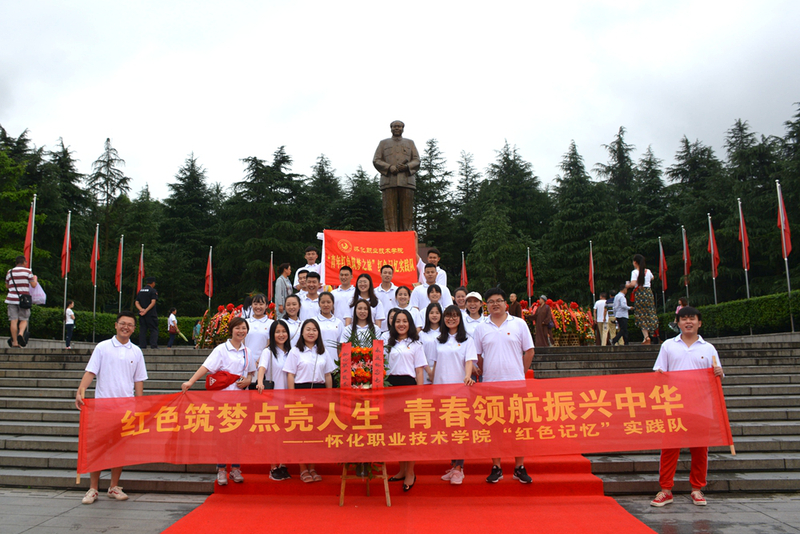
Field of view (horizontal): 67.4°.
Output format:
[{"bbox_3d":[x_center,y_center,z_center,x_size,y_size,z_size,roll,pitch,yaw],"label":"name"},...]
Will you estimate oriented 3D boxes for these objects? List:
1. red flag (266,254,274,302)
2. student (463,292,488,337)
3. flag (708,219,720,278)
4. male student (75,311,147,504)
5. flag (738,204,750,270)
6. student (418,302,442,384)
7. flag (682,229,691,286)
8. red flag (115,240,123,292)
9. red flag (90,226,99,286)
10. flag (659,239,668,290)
[{"bbox_3d":[-6.559,0.628,30.684,0.400,2.250,0.300,-1,-7,0],"label":"red flag"},{"bbox_3d":[0.835,1.078,6.645,0.430,1.640,0.310,-1,-7,6],"label":"student"},{"bbox_3d":[11.789,-0.787,22.473,0.400,2.250,0.300,-1,-7,0],"label":"flag"},{"bbox_3d":[-2.660,1.250,5.500,0.630,1.680,0.420,1,-7,-10],"label":"male student"},{"bbox_3d":[11.823,-1.108,20.553,0.400,2.250,0.300,-1,-7,0],"label":"flag"},{"bbox_3d":[0.377,1.183,6.317,0.430,1.610,0.300,-1,-7,3],"label":"student"},{"bbox_3d":[12.500,-0.420,26.050,0.360,2.450,0.250,-1,-7,3],"label":"flag"},{"bbox_3d":[-13.281,-0.071,28.317,0.340,2.550,0.250,3,-8,-25],"label":"red flag"},{"bbox_3d":[-12.090,-0.340,23.798,0.400,2.250,0.300,-1,-7,0],"label":"red flag"},{"bbox_3d":[11.671,-0.065,26.613,0.400,2.250,0.300,-1,-7,0],"label":"flag"}]

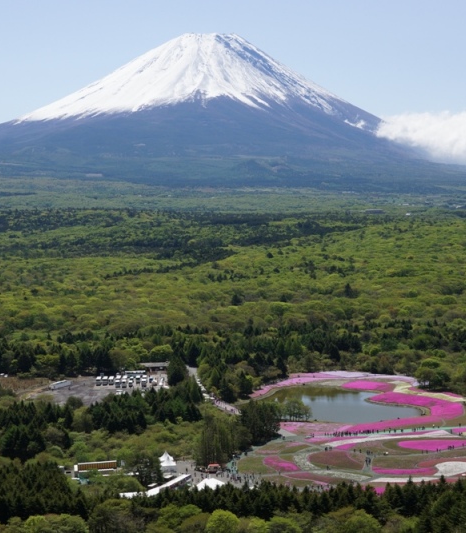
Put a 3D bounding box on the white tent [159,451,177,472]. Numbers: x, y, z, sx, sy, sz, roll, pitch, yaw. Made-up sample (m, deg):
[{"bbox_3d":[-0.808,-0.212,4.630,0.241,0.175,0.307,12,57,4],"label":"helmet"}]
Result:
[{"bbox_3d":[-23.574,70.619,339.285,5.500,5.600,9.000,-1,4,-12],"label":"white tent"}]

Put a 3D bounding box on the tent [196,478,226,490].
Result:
[{"bbox_3d":[-7.293,72.660,309.184,9.600,5.200,8.500,-1,4,-12],"label":"tent"}]

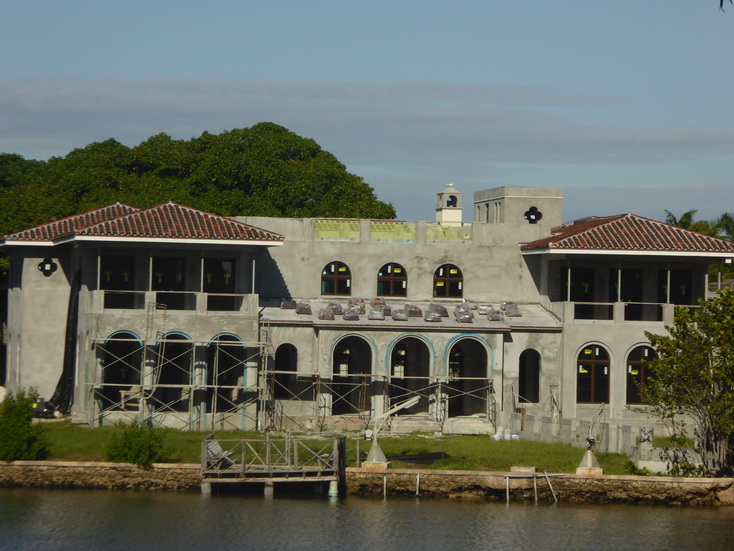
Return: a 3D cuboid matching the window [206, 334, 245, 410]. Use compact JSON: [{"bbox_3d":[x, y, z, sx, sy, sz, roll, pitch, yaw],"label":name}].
[{"bbox_3d":[-6.030,4.189,169.025,1.695,3.424,0.300,1,-1,-10],"label":"window"}]

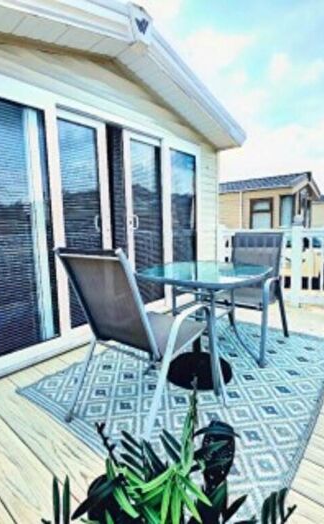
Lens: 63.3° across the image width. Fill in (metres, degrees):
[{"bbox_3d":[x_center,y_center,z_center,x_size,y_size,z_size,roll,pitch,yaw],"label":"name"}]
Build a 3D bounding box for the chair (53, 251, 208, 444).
[{"bbox_3d":[-0.106,0.368,1.462,0.552,0.922,0.714,3,8,38],"label":"chair"}]

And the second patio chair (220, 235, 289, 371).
[{"bbox_3d":[0.726,0.242,2.283,0.561,0.931,0.719,3,8,39],"label":"second patio chair"}]

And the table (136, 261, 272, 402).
[{"bbox_3d":[0.273,0.413,1.834,0.808,0.724,0.808,4,8,41],"label":"table"}]

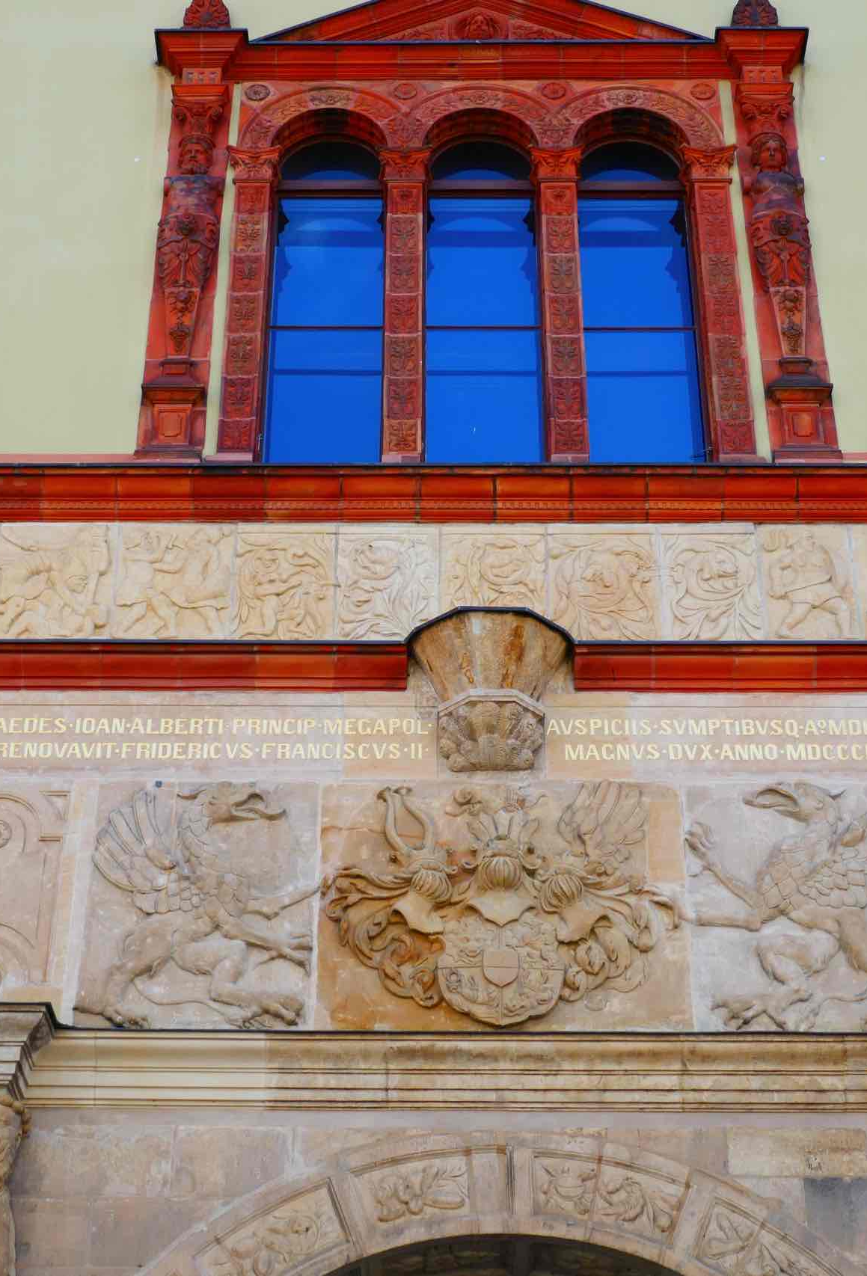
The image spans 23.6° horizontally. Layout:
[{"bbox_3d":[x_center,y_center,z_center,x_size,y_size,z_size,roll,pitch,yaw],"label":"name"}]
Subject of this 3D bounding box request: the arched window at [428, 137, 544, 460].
[{"bbox_3d":[0.291,-2.041,12.274,0.690,2.590,0.200,0,-33,0],"label":"arched window"}]

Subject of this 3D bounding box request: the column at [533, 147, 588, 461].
[{"bbox_3d":[0.744,-1.921,11.994,0.310,2.410,0.260,0,-33,0],"label":"column"}]

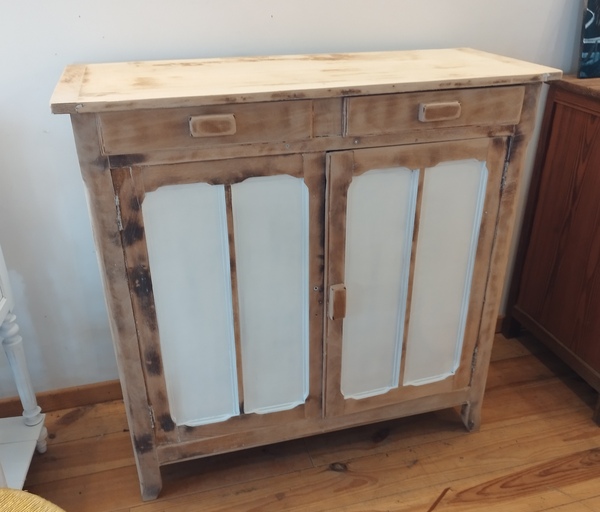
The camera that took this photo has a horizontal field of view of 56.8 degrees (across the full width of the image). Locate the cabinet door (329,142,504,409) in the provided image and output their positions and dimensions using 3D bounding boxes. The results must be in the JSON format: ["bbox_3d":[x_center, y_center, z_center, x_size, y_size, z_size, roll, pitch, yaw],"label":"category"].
[{"bbox_3d":[0.269,0.077,1.377,0.434,0.730,0.026,-7,28,-13],"label":"cabinet door"}]

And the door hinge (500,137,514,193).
[{"bbox_3d":[0.480,-0.213,1.287,0.015,0.128,0.014,-7,28,-13],"label":"door hinge"}]

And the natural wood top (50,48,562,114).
[{"bbox_3d":[0.015,-0.410,1.254,1.040,0.022,0.391,-7,28,-13],"label":"natural wood top"}]

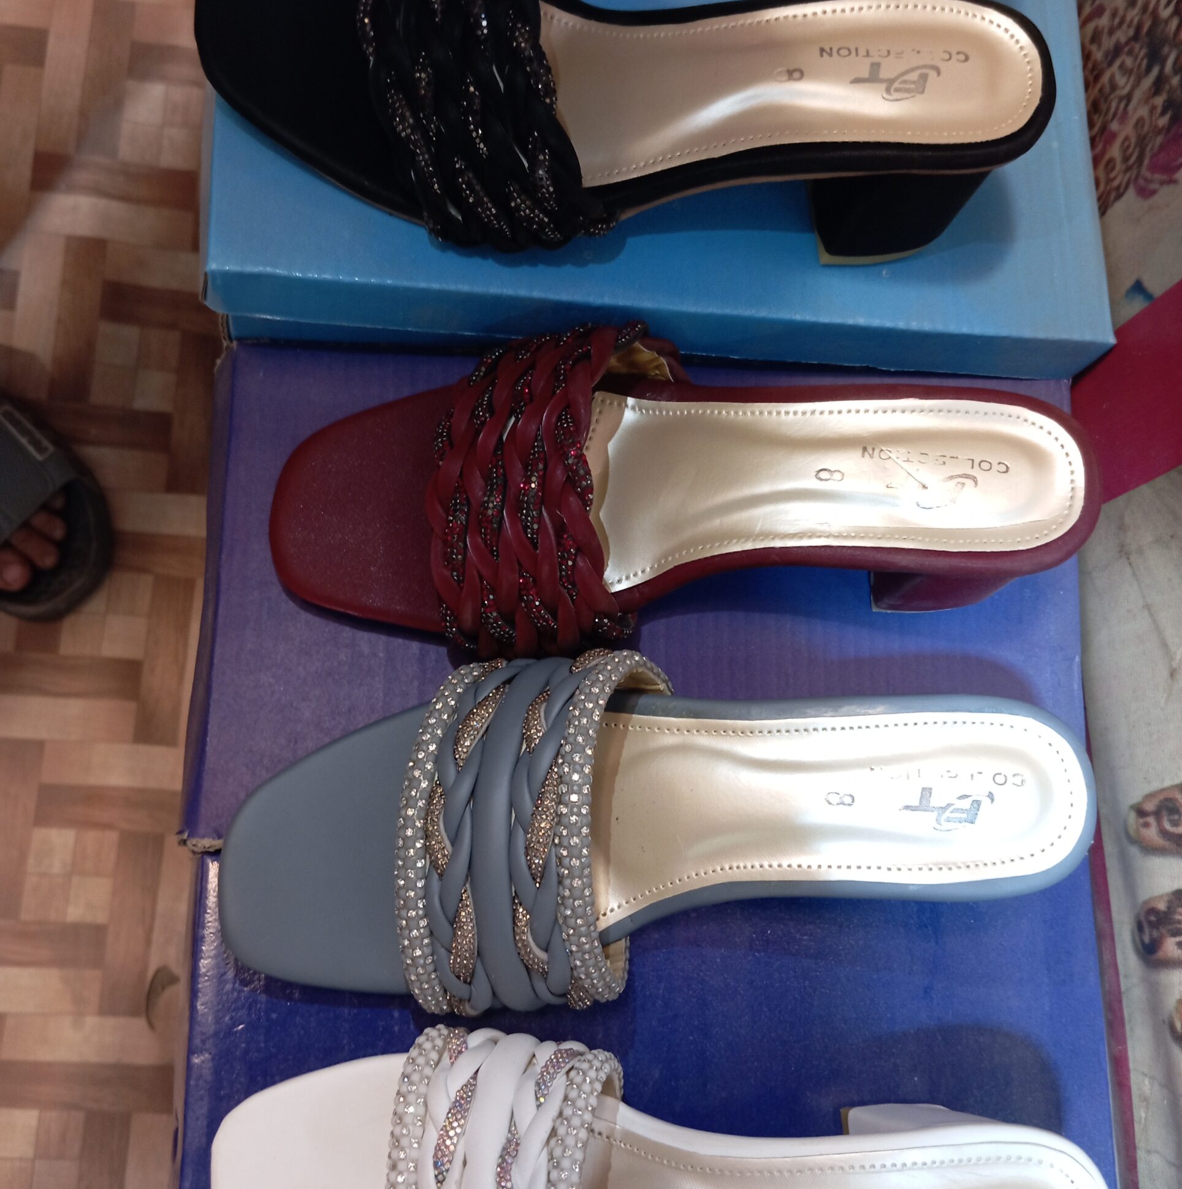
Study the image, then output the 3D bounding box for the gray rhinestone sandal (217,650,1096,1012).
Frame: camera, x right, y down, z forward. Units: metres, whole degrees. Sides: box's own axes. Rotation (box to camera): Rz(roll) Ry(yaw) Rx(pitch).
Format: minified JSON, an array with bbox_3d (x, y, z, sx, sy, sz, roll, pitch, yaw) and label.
[{"bbox_3d":[0.017,0.067,0.370,0.247,0.073,0.099,-3,79,-11],"label":"gray rhinestone sandal"}]

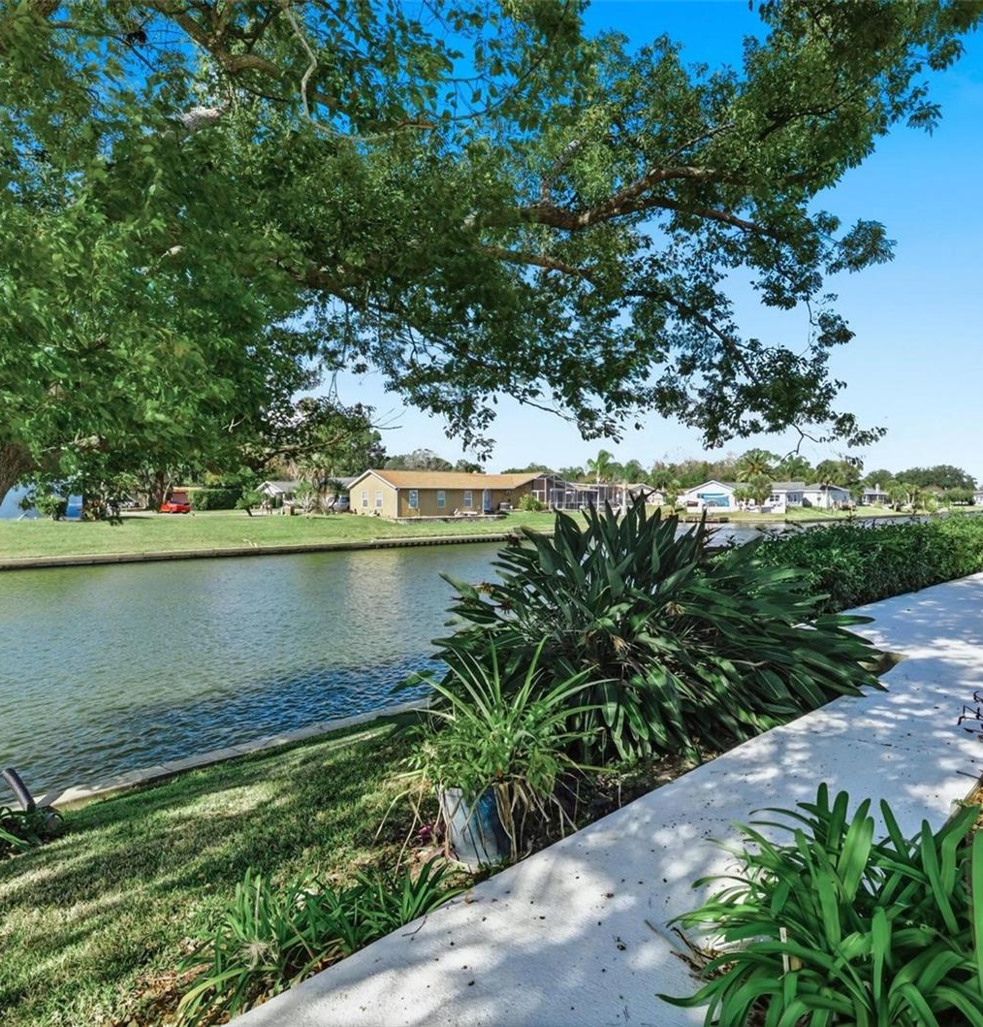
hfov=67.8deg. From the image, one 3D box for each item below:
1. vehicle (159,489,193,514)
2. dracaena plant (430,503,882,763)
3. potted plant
[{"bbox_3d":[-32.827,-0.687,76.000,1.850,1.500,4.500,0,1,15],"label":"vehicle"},{"bbox_3d":[1.200,0.703,5.314,2.250,1.560,3.050,1,1,43],"label":"dracaena plant"},{"bbox_3d":[0.030,1.041,3.270,0.780,0.920,0.750,0,1,0],"label":"potted plant"}]

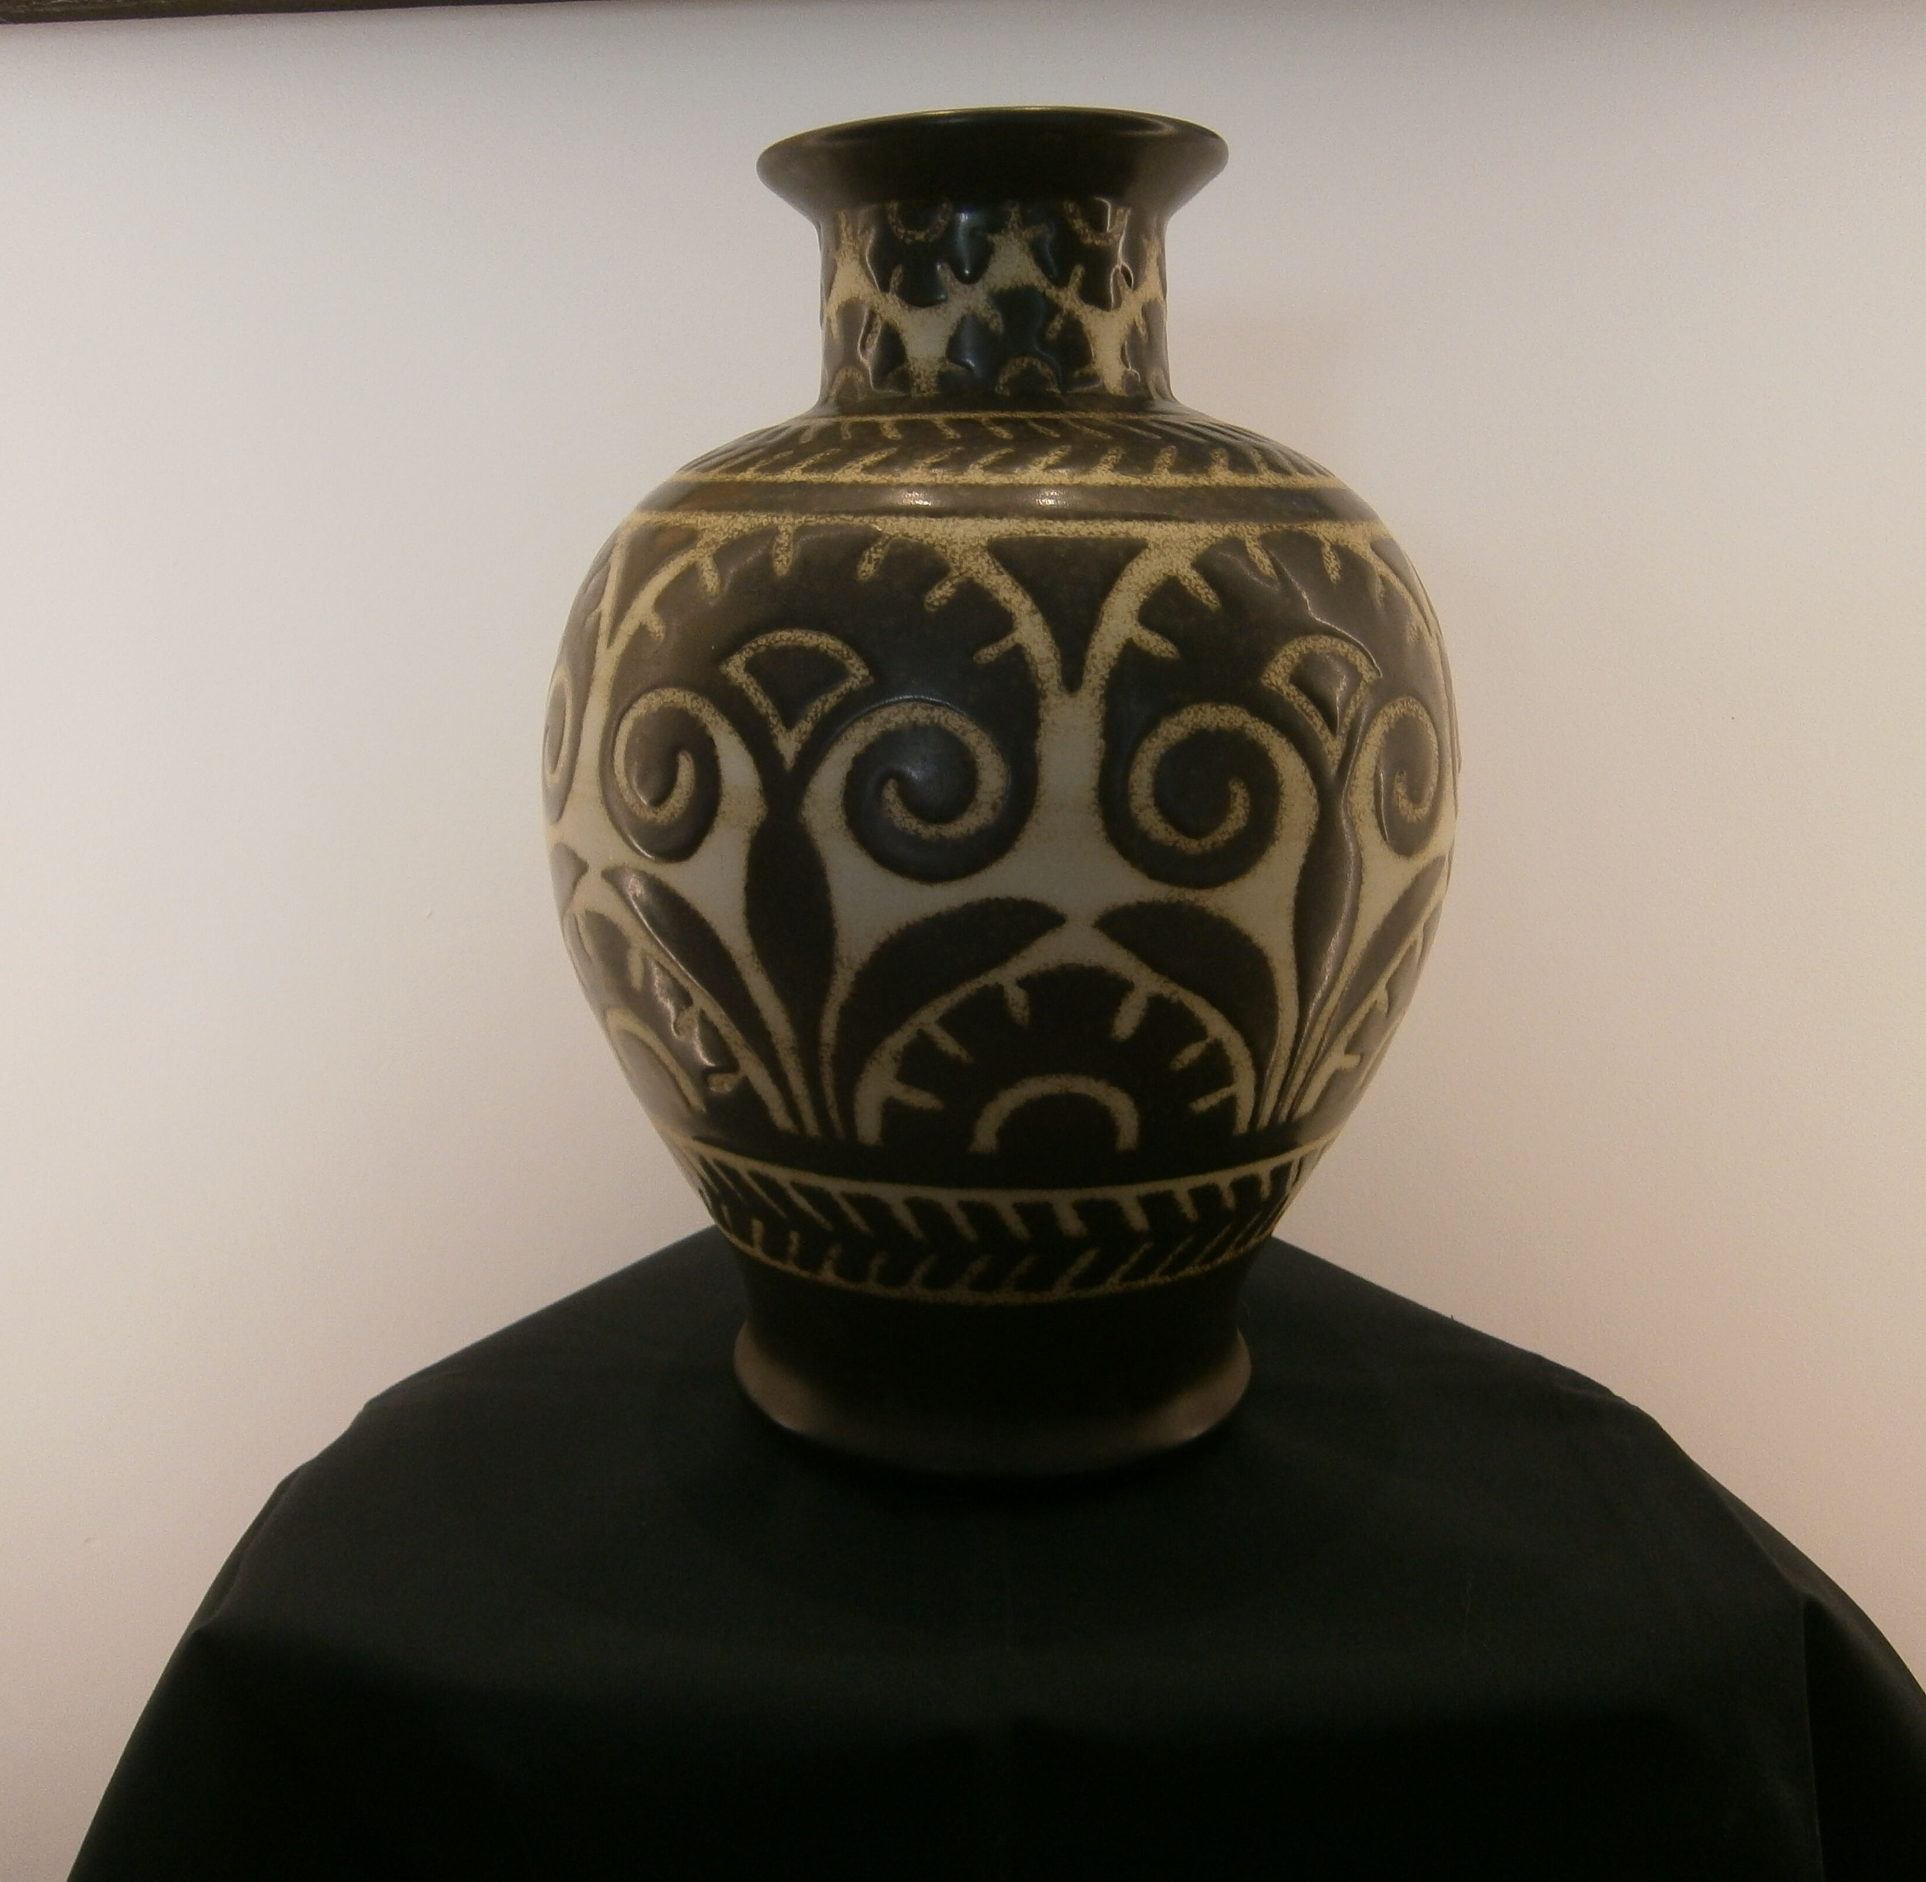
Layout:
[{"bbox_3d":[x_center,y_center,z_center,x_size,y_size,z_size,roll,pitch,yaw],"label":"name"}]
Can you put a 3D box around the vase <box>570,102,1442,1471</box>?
[{"bbox_3d":[0.011,-0.049,0.627,0.293,0.400,0.293,0,15,0],"label":"vase"}]

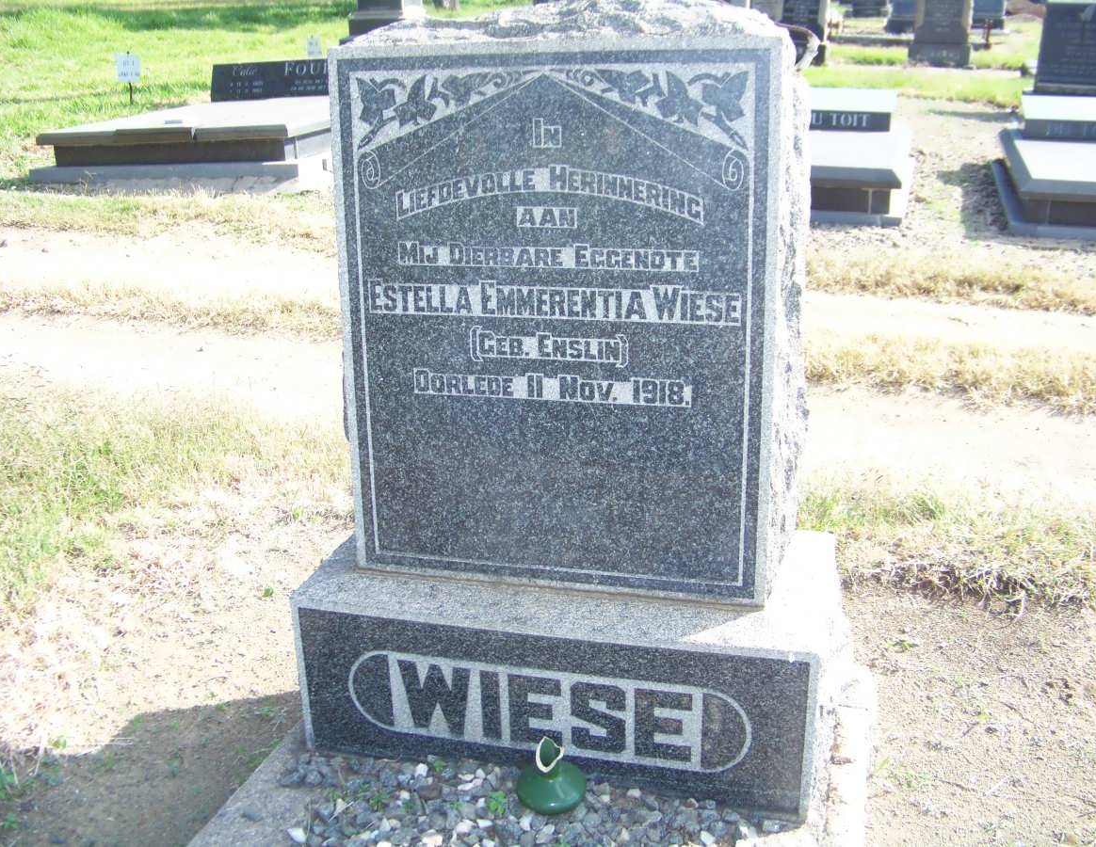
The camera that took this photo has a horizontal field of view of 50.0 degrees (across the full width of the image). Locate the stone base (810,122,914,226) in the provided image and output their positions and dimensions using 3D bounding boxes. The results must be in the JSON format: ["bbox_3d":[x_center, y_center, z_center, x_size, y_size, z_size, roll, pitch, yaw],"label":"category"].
[{"bbox_3d":[2.378,-2.010,9.432,1.000,0.440,2.350,5,20,17],"label":"stone base"}]

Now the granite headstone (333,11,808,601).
[{"bbox_3d":[0.039,-0.224,2.150,0.806,1.037,0.250,4,20,14],"label":"granite headstone"}]

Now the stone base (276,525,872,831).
[{"bbox_3d":[0.068,0.432,2.344,0.998,0.330,0.518,4,20,14],"label":"stone base"}]

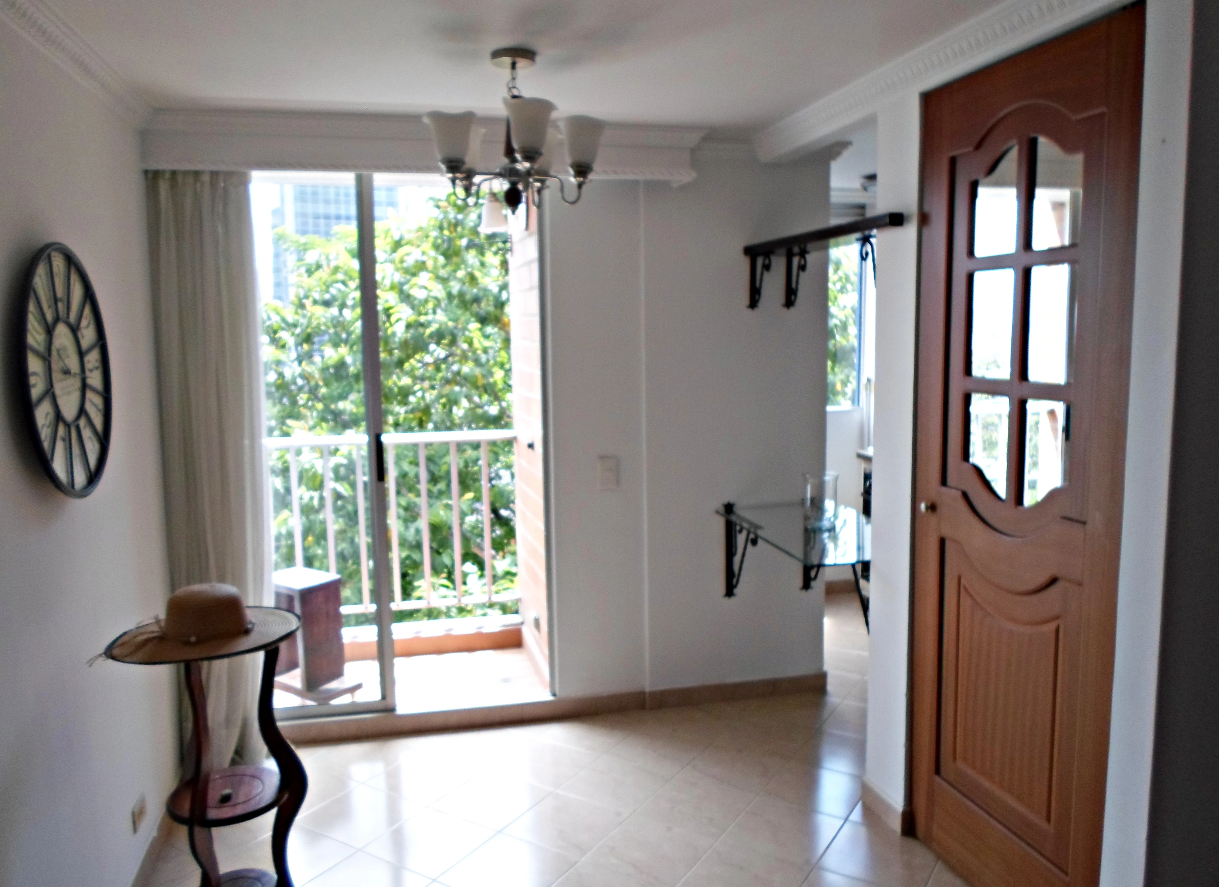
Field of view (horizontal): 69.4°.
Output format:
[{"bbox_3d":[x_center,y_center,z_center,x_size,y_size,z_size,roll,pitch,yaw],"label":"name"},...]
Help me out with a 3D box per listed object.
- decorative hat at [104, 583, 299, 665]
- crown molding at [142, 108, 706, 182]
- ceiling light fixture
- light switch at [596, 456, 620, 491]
[{"bbox_3d":[-0.970,0.405,2.123,0.420,0.110,0.420,-3,7,-12],"label":"decorative hat"},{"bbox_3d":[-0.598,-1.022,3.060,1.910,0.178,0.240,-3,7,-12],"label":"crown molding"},{"bbox_3d":[-0.243,-0.813,2.309,0.490,0.410,0.490,-3,7,-12],"label":"ceiling light fixture"},{"bbox_3d":[-0.006,0.118,3.463,0.083,0.127,0.012,-3,7,-12],"label":"light switch"}]

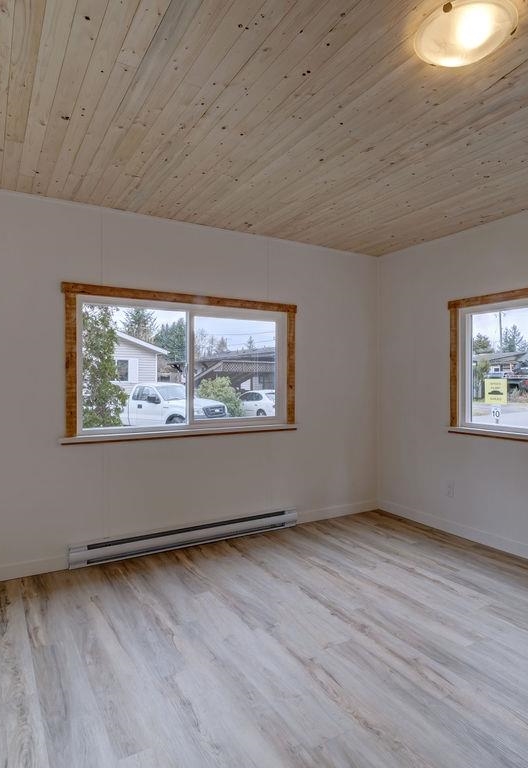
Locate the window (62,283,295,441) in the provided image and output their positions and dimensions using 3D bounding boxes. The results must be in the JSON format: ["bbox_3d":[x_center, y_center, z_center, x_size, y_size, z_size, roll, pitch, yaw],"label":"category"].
[{"bbox_3d":[-0.483,-0.132,3.321,1.736,0.974,0.050,0,1,-30],"label":"window"}]

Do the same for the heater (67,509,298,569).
[{"bbox_3d":[-0.468,1.056,3.325,1.676,0.150,0.062,0,1,-30],"label":"heater"}]

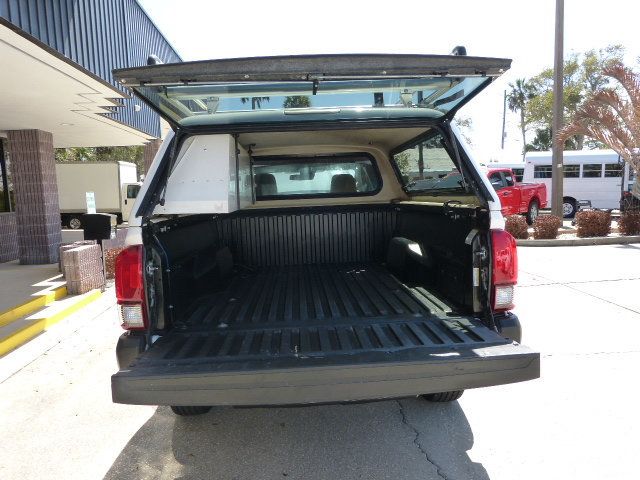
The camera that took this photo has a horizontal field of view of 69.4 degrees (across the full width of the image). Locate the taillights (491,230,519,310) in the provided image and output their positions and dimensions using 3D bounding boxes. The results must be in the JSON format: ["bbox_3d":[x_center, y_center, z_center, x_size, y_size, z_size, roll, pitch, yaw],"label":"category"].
[{"bbox_3d":[0.794,0.128,2.091,0.150,0.375,0.170,-2,6,-2],"label":"taillights"}]

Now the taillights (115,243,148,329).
[{"bbox_3d":[-0.793,0.186,2.018,0.150,0.375,0.170,-2,6,-2],"label":"taillights"}]

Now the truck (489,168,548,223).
[{"bbox_3d":[5.476,-1.350,15.498,5.850,1.920,2.080,-7,8,-41],"label":"truck"}]

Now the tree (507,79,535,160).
[{"bbox_3d":[19.238,-9.614,44.606,2.800,11.589,2.800,1,6,22],"label":"tree"}]

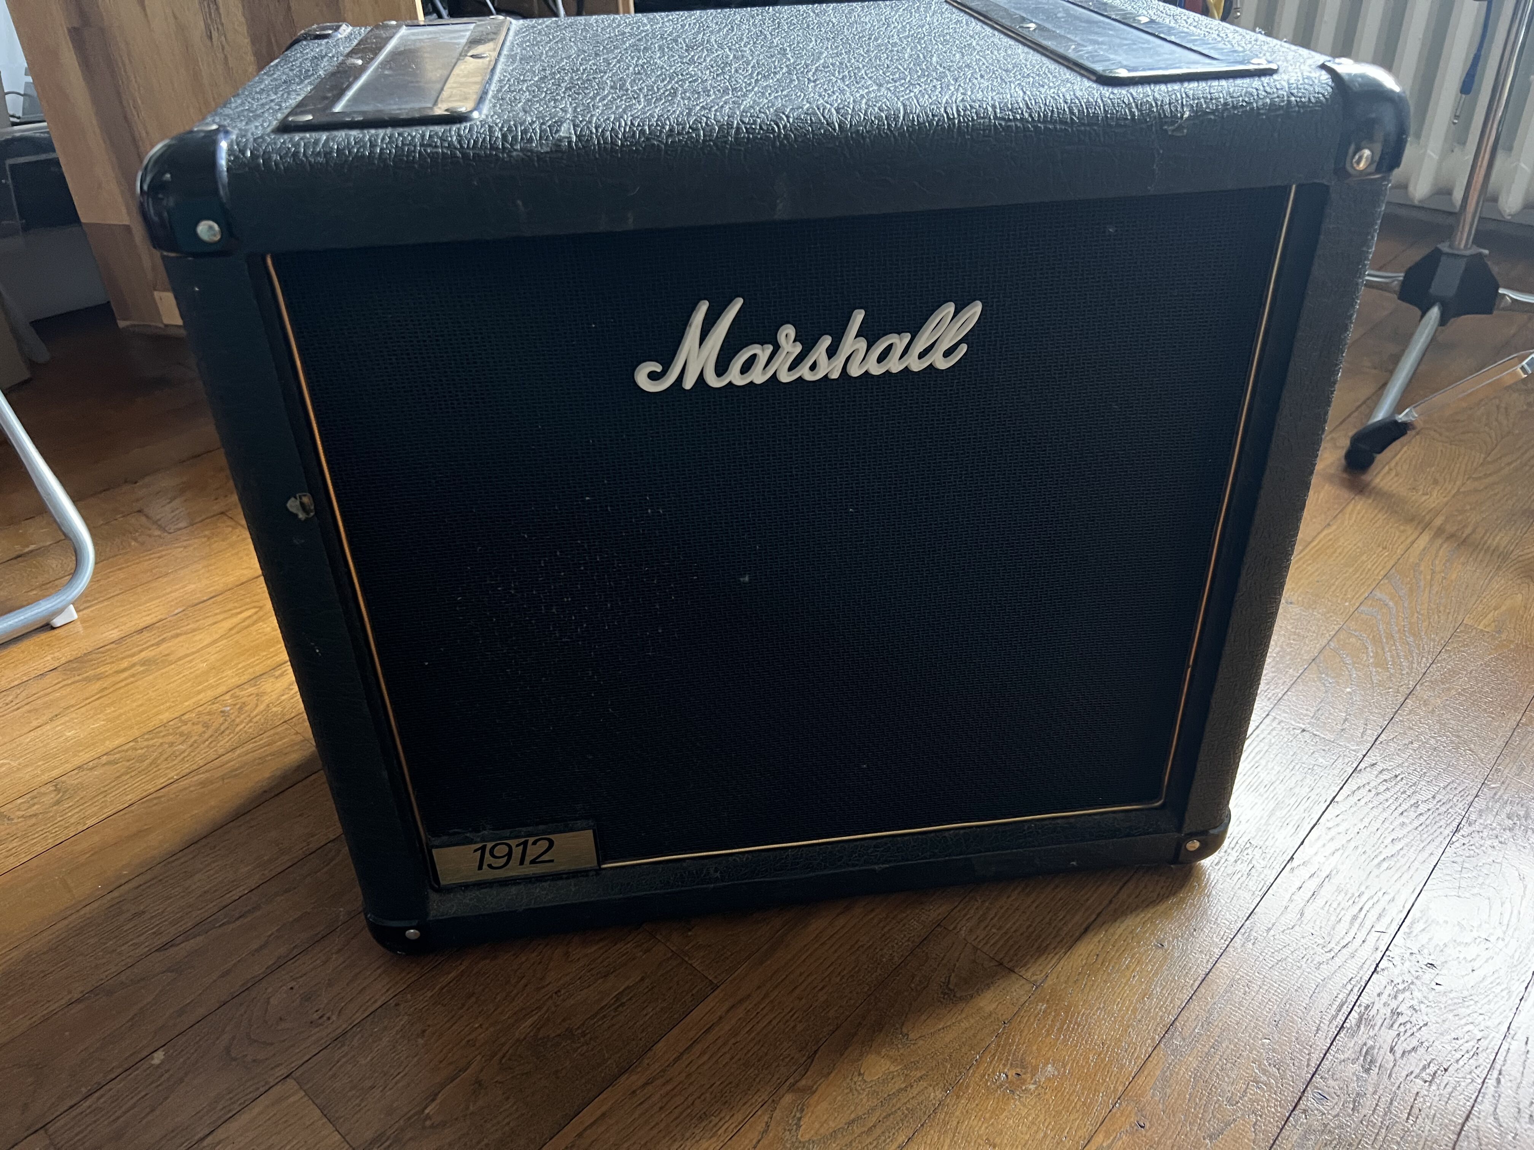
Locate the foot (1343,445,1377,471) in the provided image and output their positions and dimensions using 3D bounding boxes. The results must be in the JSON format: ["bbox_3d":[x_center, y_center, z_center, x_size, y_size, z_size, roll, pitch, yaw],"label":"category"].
[{"bbox_3d":[0.588,-0.119,1.141,0.028,0.020,0.028,16,38,25],"label":"foot"}]

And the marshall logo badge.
[{"bbox_3d":[0.018,-0.105,0.510,0.156,0.039,0.008,-5,33,-5],"label":"marshall logo badge"}]

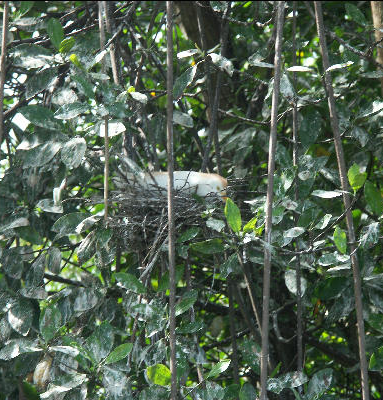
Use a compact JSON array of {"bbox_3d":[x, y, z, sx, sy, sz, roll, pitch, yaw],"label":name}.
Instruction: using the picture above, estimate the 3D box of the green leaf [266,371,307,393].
[{"bbox_3d":[0.313,0.594,10.000,0.135,0.055,0.022,-22,-27,-9],"label":"green leaf"}]

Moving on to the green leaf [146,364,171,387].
[{"bbox_3d":[-0.098,0.527,9.200,0.081,0.066,0.025,8,-15,0],"label":"green leaf"}]

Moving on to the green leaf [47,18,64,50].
[{"bbox_3d":[-0.417,-0.508,9.400,0.049,0.108,0.025,-3,-10,0],"label":"green leaf"}]

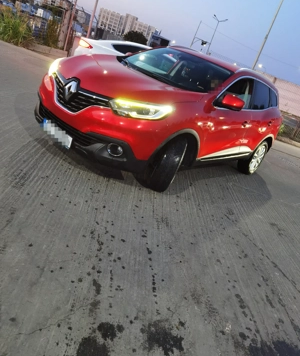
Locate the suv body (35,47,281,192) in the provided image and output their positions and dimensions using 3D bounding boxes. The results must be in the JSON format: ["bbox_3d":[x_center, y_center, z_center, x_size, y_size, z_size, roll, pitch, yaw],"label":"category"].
[{"bbox_3d":[0.599,-1.048,4.678,1.860,1.610,4.450,33,23,32],"label":"suv body"}]

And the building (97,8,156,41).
[{"bbox_3d":[-22.252,-130.125,275.381,49.000,26.000,15.000,16,20,-11],"label":"building"}]

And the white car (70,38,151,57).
[{"bbox_3d":[0.027,-3.233,9.800,4.700,1.480,1.830,16,20,-11],"label":"white car"}]

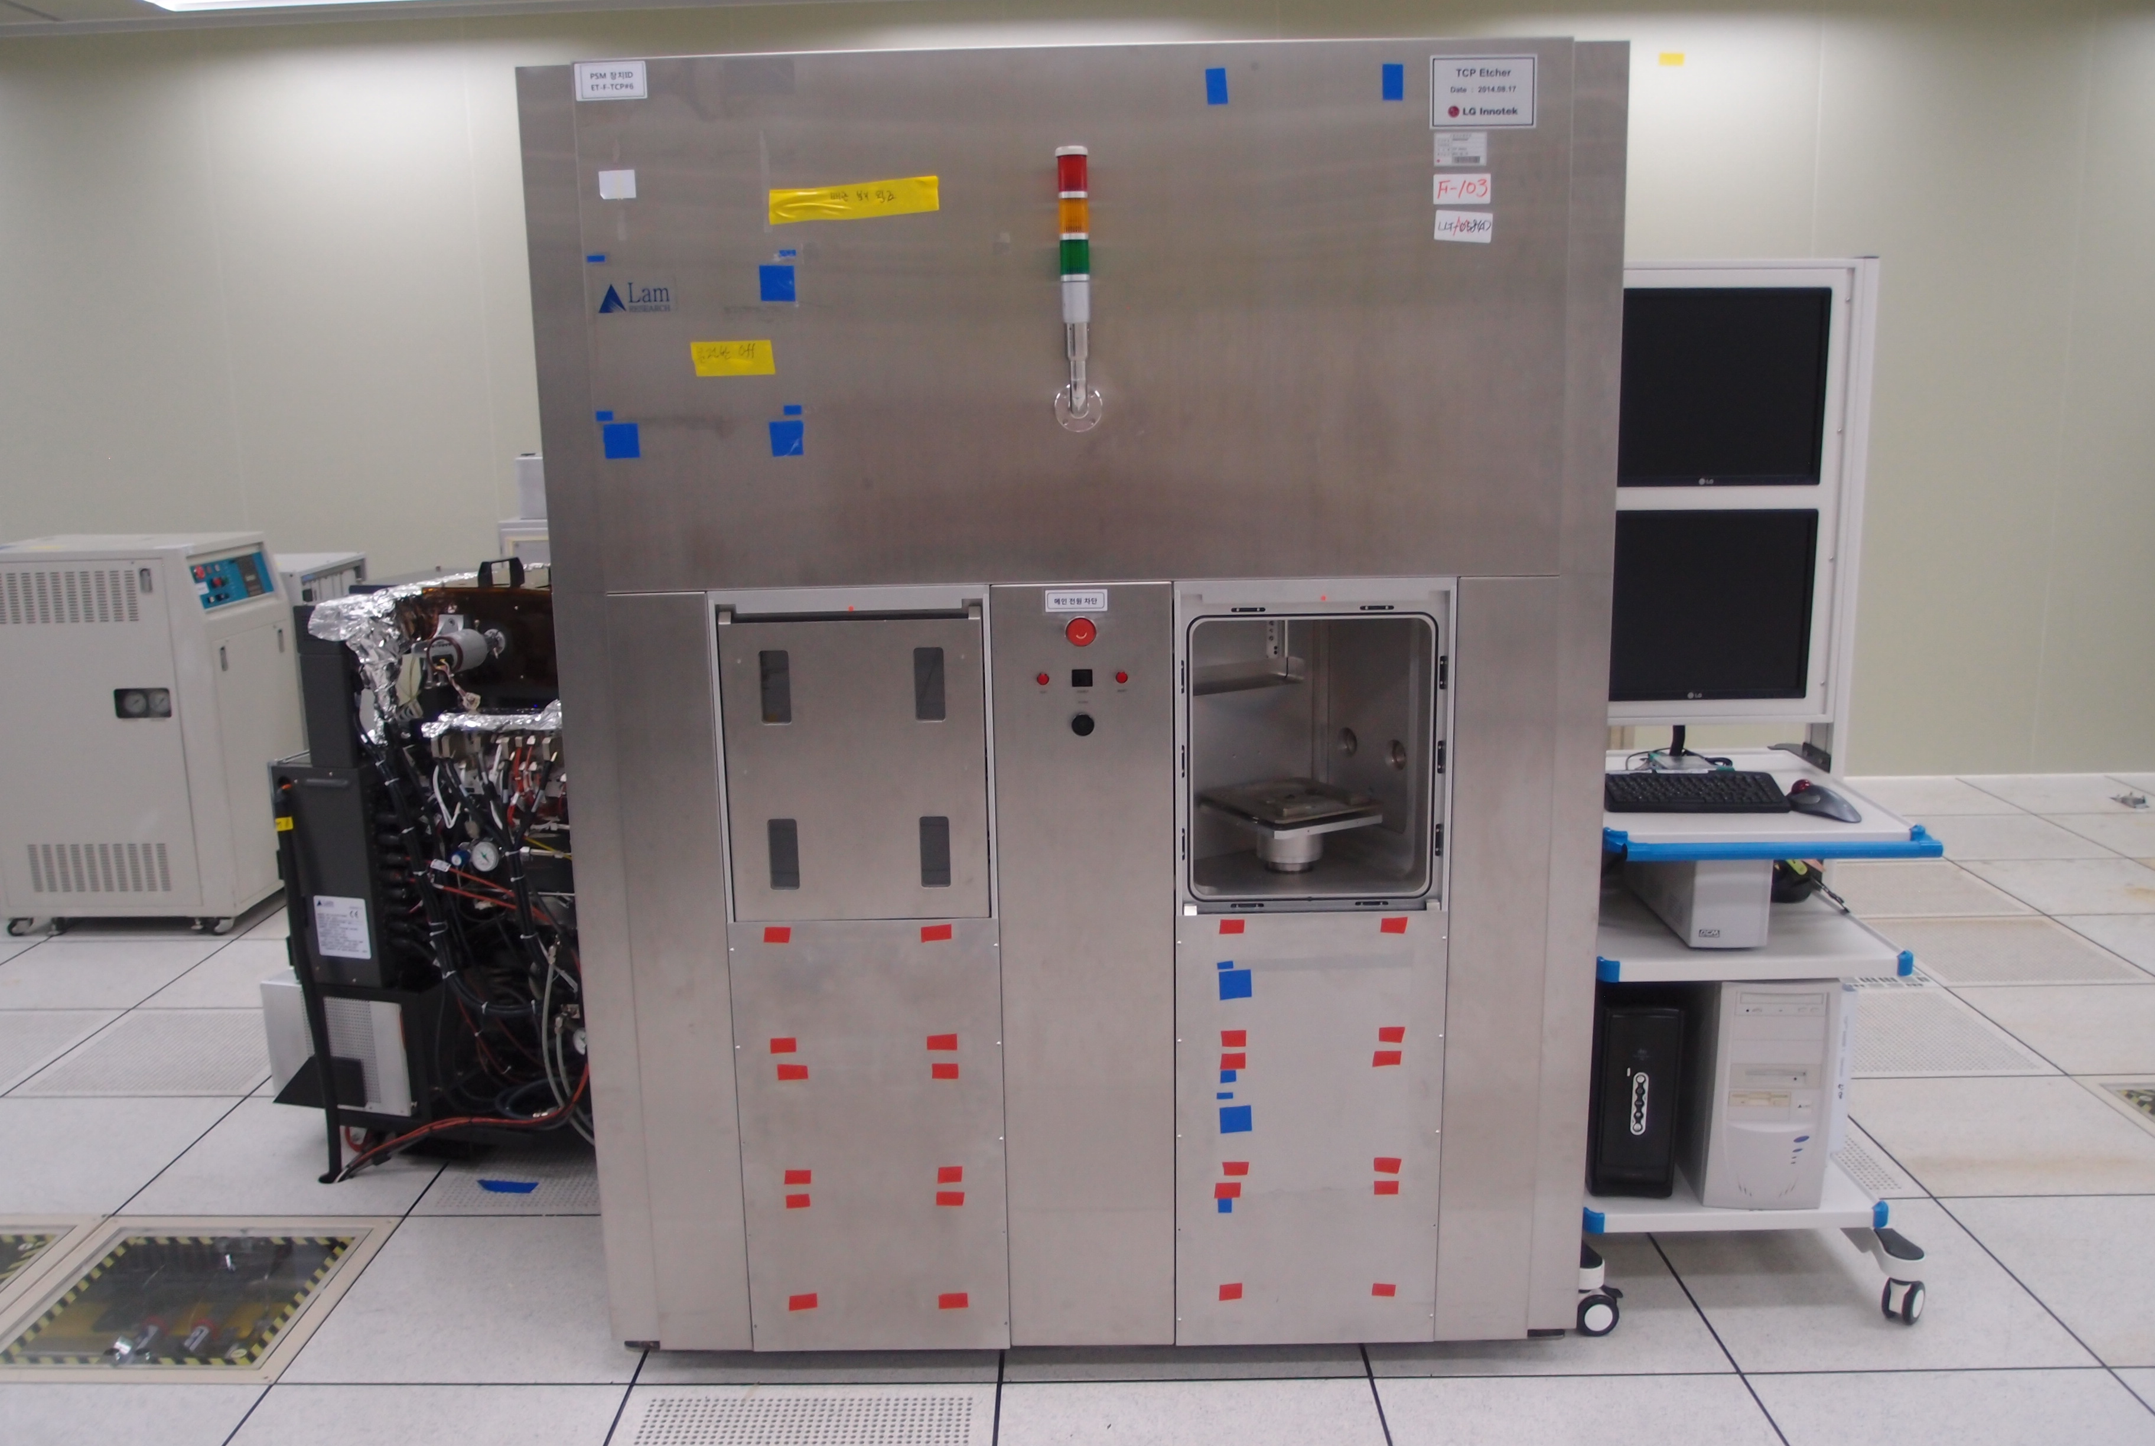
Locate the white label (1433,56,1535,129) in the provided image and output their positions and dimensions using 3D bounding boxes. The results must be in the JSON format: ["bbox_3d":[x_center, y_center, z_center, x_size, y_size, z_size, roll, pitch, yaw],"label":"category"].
[{"bbox_3d":[0.584,-0.906,2.503,0.151,0.101,0.006,-1,11,1],"label":"white label"}]

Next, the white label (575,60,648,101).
[{"bbox_3d":[-0.671,-0.924,2.509,0.102,0.052,0.006,-1,11,1],"label":"white label"}]

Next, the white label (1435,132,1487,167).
[{"bbox_3d":[0.556,-0.830,2.523,0.075,0.045,0.003,-1,11,0],"label":"white label"}]

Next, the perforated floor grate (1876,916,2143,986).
[{"bbox_3d":[2.590,0.644,4.892,0.595,0.020,0.595,-1,11,0],"label":"perforated floor grate"}]

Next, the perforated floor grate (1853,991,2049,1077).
[{"bbox_3d":[1.986,0.768,4.308,0.595,0.020,0.595,-1,11,0],"label":"perforated floor grate"}]

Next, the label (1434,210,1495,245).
[{"bbox_3d":[0.564,-0.722,2.539,0.082,0.042,0.006,4,11,0],"label":"label"}]

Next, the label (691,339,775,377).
[{"bbox_3d":[-0.509,-0.539,2.582,0.121,0.050,0.006,-1,11,1],"label":"label"}]

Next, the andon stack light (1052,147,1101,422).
[{"bbox_3d":[-0.002,-0.625,2.529,0.070,0.401,0.085,-1,11,0],"label":"andon stack light"}]

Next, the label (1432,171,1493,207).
[{"bbox_3d":[0.559,-0.774,2.529,0.082,0.042,0.006,-1,11,1],"label":"label"}]

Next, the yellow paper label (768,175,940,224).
[{"bbox_3d":[-0.325,-0.762,2.542,0.245,0.049,0.003,-5,11,1],"label":"yellow paper label"}]

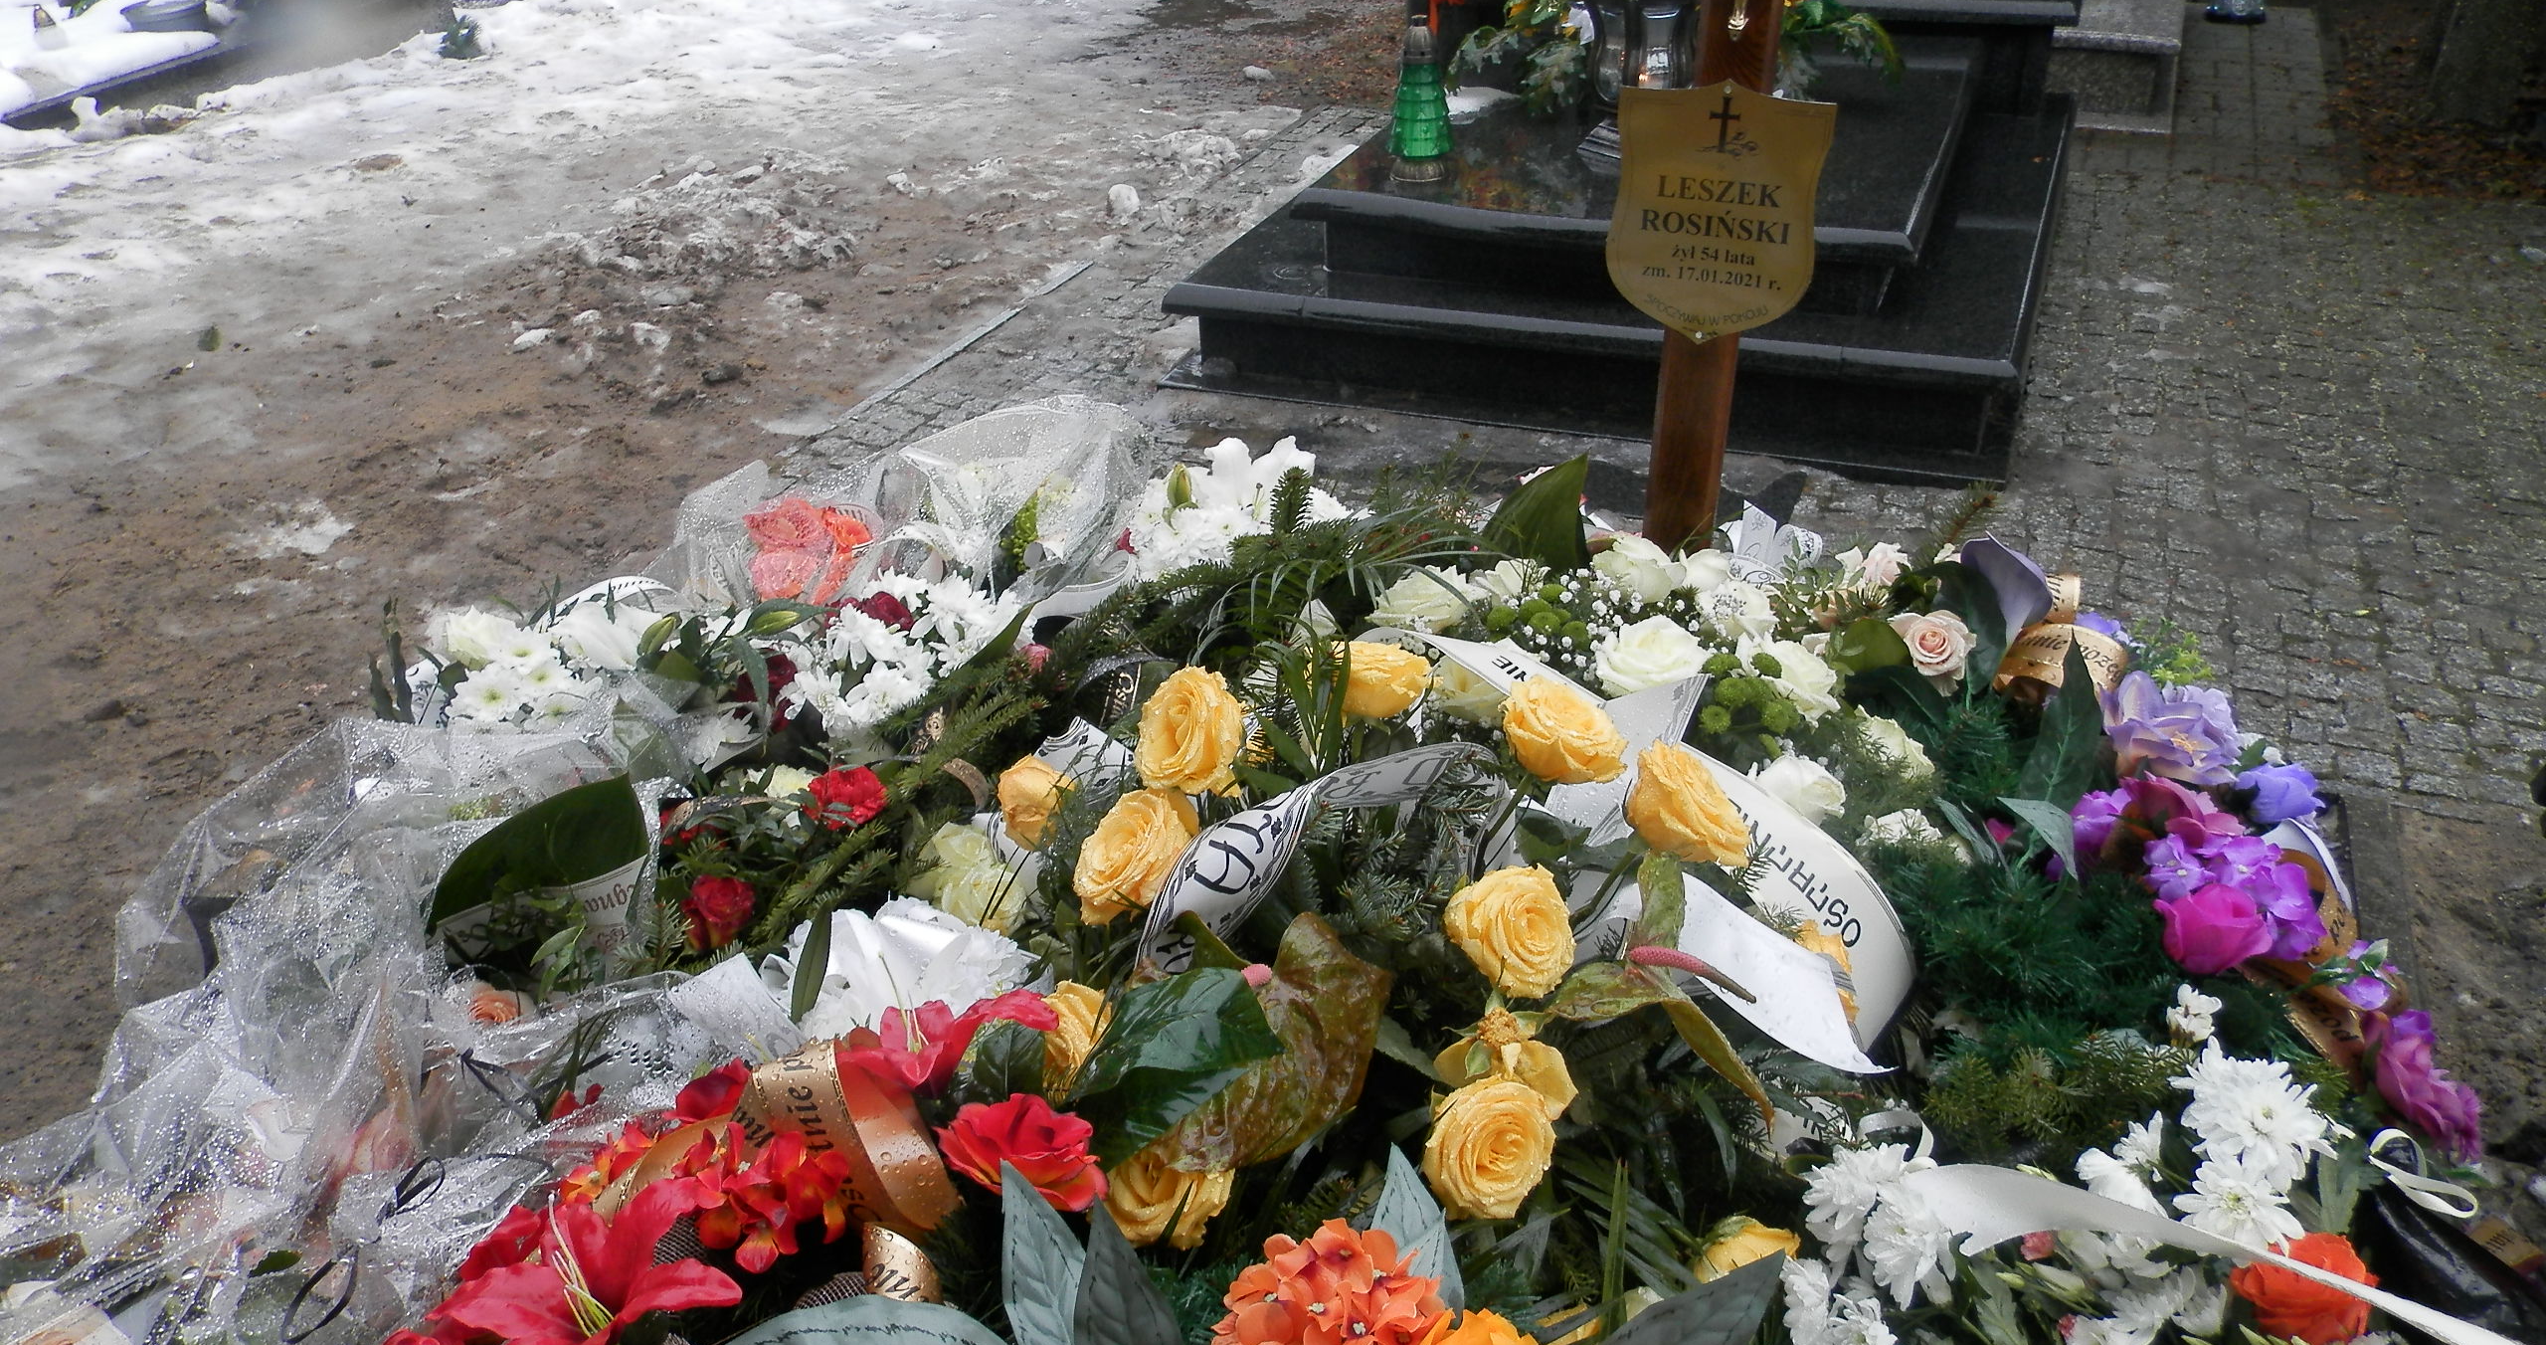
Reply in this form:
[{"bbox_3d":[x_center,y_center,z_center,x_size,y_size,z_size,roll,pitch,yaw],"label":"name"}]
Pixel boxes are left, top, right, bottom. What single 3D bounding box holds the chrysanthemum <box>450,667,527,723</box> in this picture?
[{"bbox_3d":[-0.734,0.021,1.720,0.073,0.042,0.070,-23,55,-19],"label":"chrysanthemum"}]

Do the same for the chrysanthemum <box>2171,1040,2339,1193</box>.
[{"bbox_3d":[0.556,0.251,1.040,0.090,0.055,0.088,-8,58,13],"label":"chrysanthemum"}]

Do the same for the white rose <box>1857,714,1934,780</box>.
[{"bbox_3d":[0.596,0.072,1.770,0.070,0.055,0.065,-4,28,2],"label":"white rose"}]

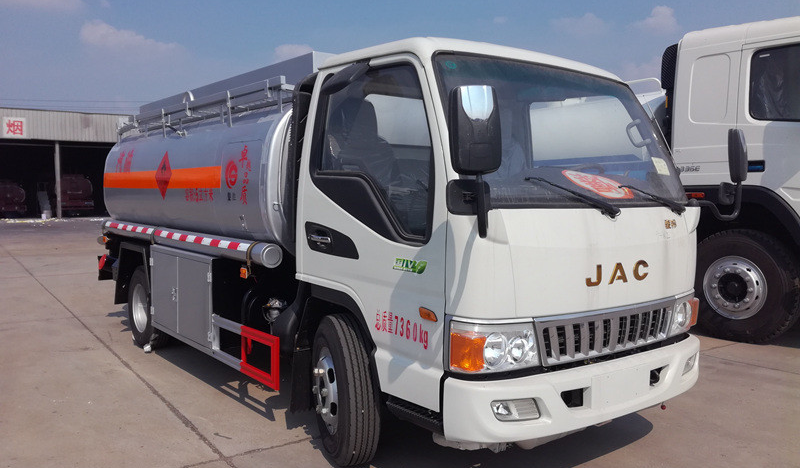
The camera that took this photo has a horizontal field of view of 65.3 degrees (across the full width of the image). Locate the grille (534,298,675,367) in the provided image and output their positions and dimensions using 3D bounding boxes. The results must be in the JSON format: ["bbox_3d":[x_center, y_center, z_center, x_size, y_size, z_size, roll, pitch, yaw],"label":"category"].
[{"bbox_3d":[1.033,0.459,3.055,1.190,0.225,0.100,-2,4,-39],"label":"grille"}]

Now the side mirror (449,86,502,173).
[{"bbox_3d":[0.273,-0.384,2.257,0.185,0.325,0.095,0,3,-11],"label":"side mirror"}]

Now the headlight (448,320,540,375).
[{"bbox_3d":[0.406,0.485,2.676,0.370,0.210,0.170,-1,4,-33],"label":"headlight"}]

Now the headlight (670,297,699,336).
[{"bbox_3d":[1.552,0.455,3.580,0.170,0.210,0.370,4,4,44],"label":"headlight"}]

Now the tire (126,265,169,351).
[{"bbox_3d":[-2.392,0.684,5.966,0.195,0.772,0.772,-2,4,-39],"label":"tire"}]

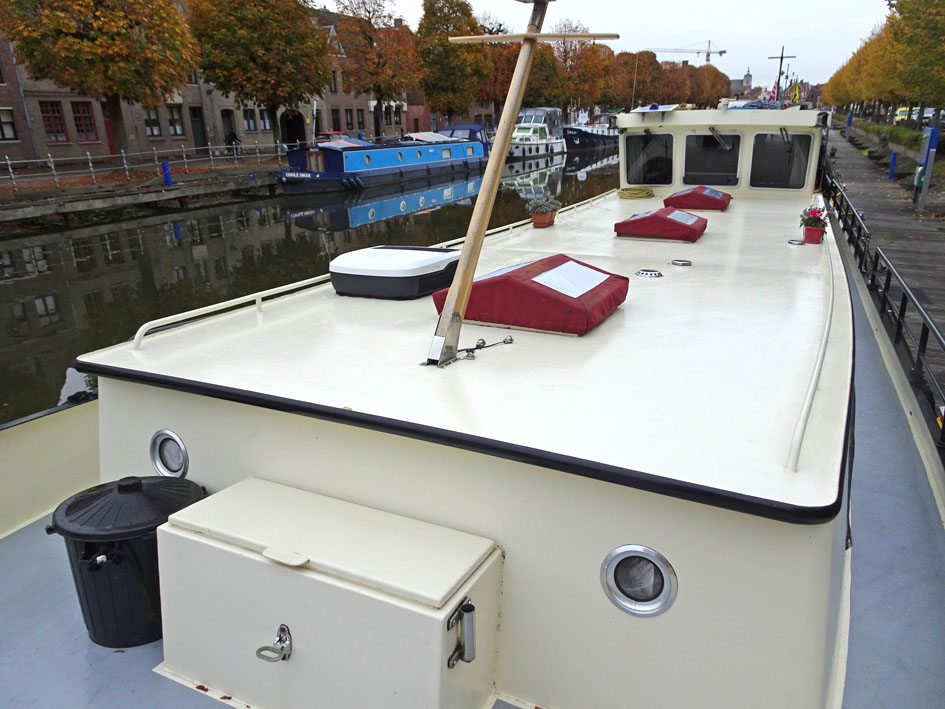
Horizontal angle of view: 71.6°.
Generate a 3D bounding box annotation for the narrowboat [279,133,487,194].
[{"bbox_3d":[-3.952,-10.724,35.144,3.400,2.350,15.600,9,23,28],"label":"narrowboat"}]

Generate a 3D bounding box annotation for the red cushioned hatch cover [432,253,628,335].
[{"bbox_3d":[0.366,-0.401,3.896,0.896,0.270,0.896,8,19,25],"label":"red cushioned hatch cover"}]

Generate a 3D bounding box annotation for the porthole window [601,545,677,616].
[{"bbox_3d":[0.464,0.640,1.838,0.221,0.221,0.040,8,12,25],"label":"porthole window"}]

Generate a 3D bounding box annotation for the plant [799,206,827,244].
[{"bbox_3d":[3.798,-1.462,7.261,0.280,0.408,0.280,8,22,25],"label":"plant"}]

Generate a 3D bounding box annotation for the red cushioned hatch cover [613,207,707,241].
[{"bbox_3d":[2.145,-1.474,7.387,0.858,0.267,0.963,9,20,24],"label":"red cushioned hatch cover"}]

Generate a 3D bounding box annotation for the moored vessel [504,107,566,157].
[{"bbox_3d":[3.804,-16.130,47.598,3.500,3.500,10.000,8,22,25],"label":"moored vessel"}]

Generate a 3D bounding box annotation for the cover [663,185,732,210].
[{"bbox_3d":[3.469,-2.405,10.079,0.858,0.267,0.963,9,22,24],"label":"cover"}]

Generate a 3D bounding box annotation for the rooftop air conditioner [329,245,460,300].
[{"bbox_3d":[-0.472,-0.602,4.681,0.652,0.231,0.905,7,19,23],"label":"rooftop air conditioner"}]

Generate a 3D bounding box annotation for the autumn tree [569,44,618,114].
[{"bbox_3d":[14.918,-32.727,80.421,7.000,9.753,7.000,11,23,27],"label":"autumn tree"}]

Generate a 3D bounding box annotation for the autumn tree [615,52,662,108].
[{"bbox_3d":[24.484,-39.094,96.482,7.200,10.305,7.200,11,23,27],"label":"autumn tree"}]

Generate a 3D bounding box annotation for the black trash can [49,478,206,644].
[{"bbox_3d":[-1.187,0.684,2.325,0.510,0.536,0.475,2,16,-1],"label":"black trash can"}]

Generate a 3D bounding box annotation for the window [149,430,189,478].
[{"bbox_3d":[-1.200,0.401,2.587,0.212,0.212,0.040,9,11,23],"label":"window"}]

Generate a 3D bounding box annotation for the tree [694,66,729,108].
[{"bbox_3d":[51.411,-56.632,141.833,7.600,11.043,7.600,11,23,27],"label":"tree"}]

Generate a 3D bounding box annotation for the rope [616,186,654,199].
[{"bbox_3d":[2.841,-2.791,11.344,0.560,0.120,0.500,9,22,24],"label":"rope"}]

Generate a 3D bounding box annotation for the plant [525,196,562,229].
[{"bbox_3d":[0.896,-1.762,8.099,0.380,0.335,0.360,9,20,24],"label":"plant"}]

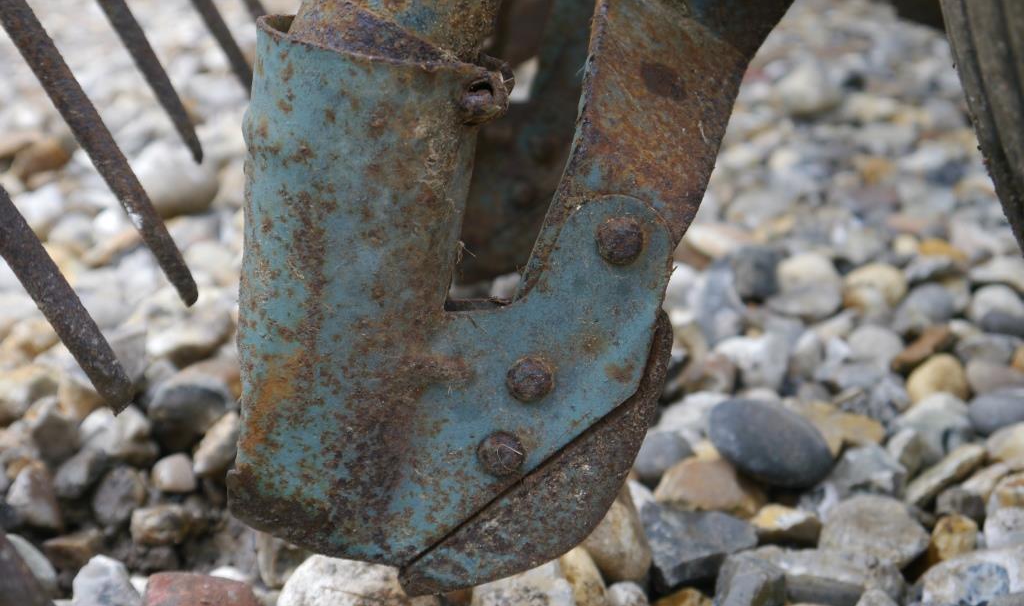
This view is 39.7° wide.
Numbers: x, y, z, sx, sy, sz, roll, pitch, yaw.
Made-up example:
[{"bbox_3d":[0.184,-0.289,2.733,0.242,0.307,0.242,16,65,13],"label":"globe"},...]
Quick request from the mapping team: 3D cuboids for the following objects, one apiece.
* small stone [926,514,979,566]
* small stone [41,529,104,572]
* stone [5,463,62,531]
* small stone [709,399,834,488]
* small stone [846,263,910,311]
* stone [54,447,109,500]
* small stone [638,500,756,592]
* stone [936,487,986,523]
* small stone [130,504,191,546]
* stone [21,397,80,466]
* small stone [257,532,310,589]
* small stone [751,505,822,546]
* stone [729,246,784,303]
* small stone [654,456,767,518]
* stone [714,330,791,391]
[{"bbox_3d":[0.158,0.084,0.507,0.017,0.016,0.017,0,26,0],"label":"small stone"},{"bbox_3d":[-0.193,0.109,0.627,0.027,0.015,0.022,0,22,0],"label":"small stone"},{"bbox_3d":[-0.184,0.075,0.545,0.023,0.023,0.023,0,26,0],"label":"stone"},{"bbox_3d":[0.123,0.067,0.673,0.059,0.035,0.047,10,24,23],"label":"small stone"},{"bbox_3d":[0.181,-0.008,0.705,0.031,0.022,0.027,0,26,0],"label":"small stone"},{"bbox_3d":[-0.170,0.067,0.560,0.022,0.018,0.020,0,26,0],"label":"stone"},{"bbox_3d":[0.067,0.088,0.513,0.041,0.024,0.034,0,26,0],"label":"small stone"},{"bbox_3d":[0.169,0.076,0.533,0.019,0.013,0.017,0,22,0],"label":"stone"},{"bbox_3d":[-0.133,0.084,0.537,0.023,0.015,0.018,0,22,0],"label":"small stone"},{"bbox_3d":[-0.191,0.053,0.589,0.024,0.026,0.024,0,22,0],"label":"stone"},{"bbox_3d":[-0.080,0.090,0.496,0.021,0.020,0.022,0,26,0],"label":"small stone"},{"bbox_3d":[0.102,0.083,0.525,0.027,0.017,0.021,0,26,0],"label":"small stone"},{"bbox_3d":[0.153,-0.019,0.895,0.035,0.033,0.034,0,22,0],"label":"stone"},{"bbox_3d":[0.076,0.071,0.545,0.042,0.023,0.032,0,22,0],"label":"small stone"},{"bbox_3d":[0.109,0.026,0.640,0.032,0.024,0.027,0,26,0],"label":"stone"}]

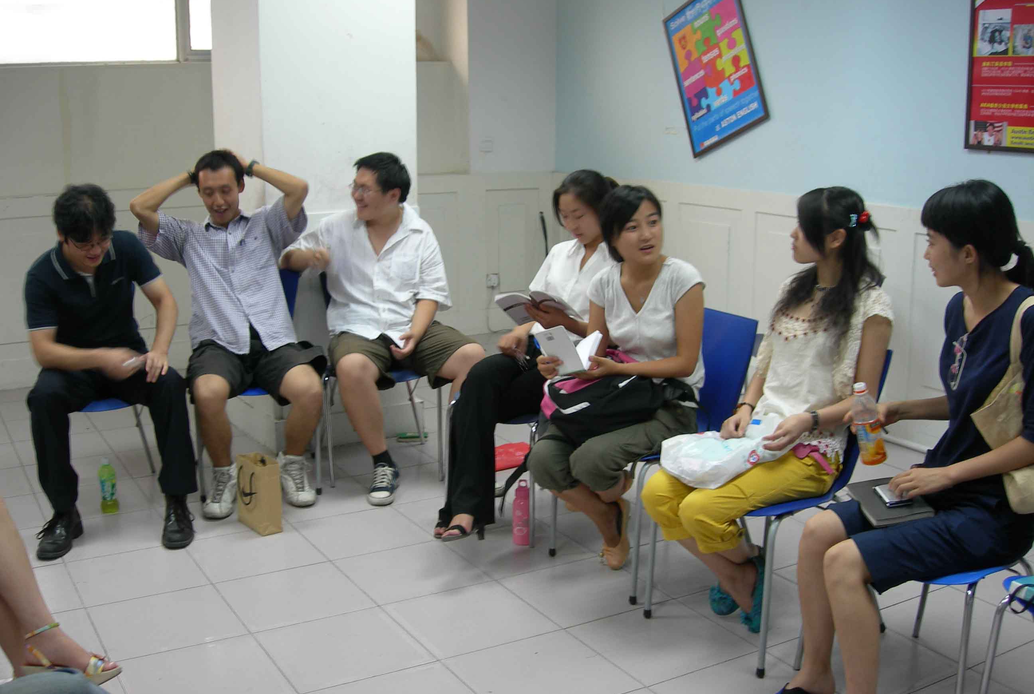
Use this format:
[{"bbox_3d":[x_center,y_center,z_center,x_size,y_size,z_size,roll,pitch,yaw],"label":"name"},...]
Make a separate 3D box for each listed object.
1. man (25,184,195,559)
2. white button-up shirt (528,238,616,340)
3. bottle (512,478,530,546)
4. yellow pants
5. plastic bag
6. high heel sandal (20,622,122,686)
[{"bbox_3d":[-1.385,0.045,3.910,0.600,1.216,0.740,-3,12,-13],"label":"man"},{"bbox_3d":[0.203,-0.142,3.997,0.410,0.510,0.280,9,14,37],"label":"white button-up shirt"},{"bbox_3d":[0.015,0.555,3.892,0.069,0.231,0.069,0,12,0],"label":"bottle"},{"bbox_3d":[0.599,0.381,3.080,0.550,0.330,0.370,-7,13,-29],"label":"yellow pants"},{"bbox_3d":[0.530,0.248,2.914,0.320,0.140,0.230,-5,13,-25],"label":"plastic bag"},{"bbox_3d":[-1.112,0.771,2.791,0.235,0.155,0.090,-7,14,-33],"label":"high heel sandal"}]

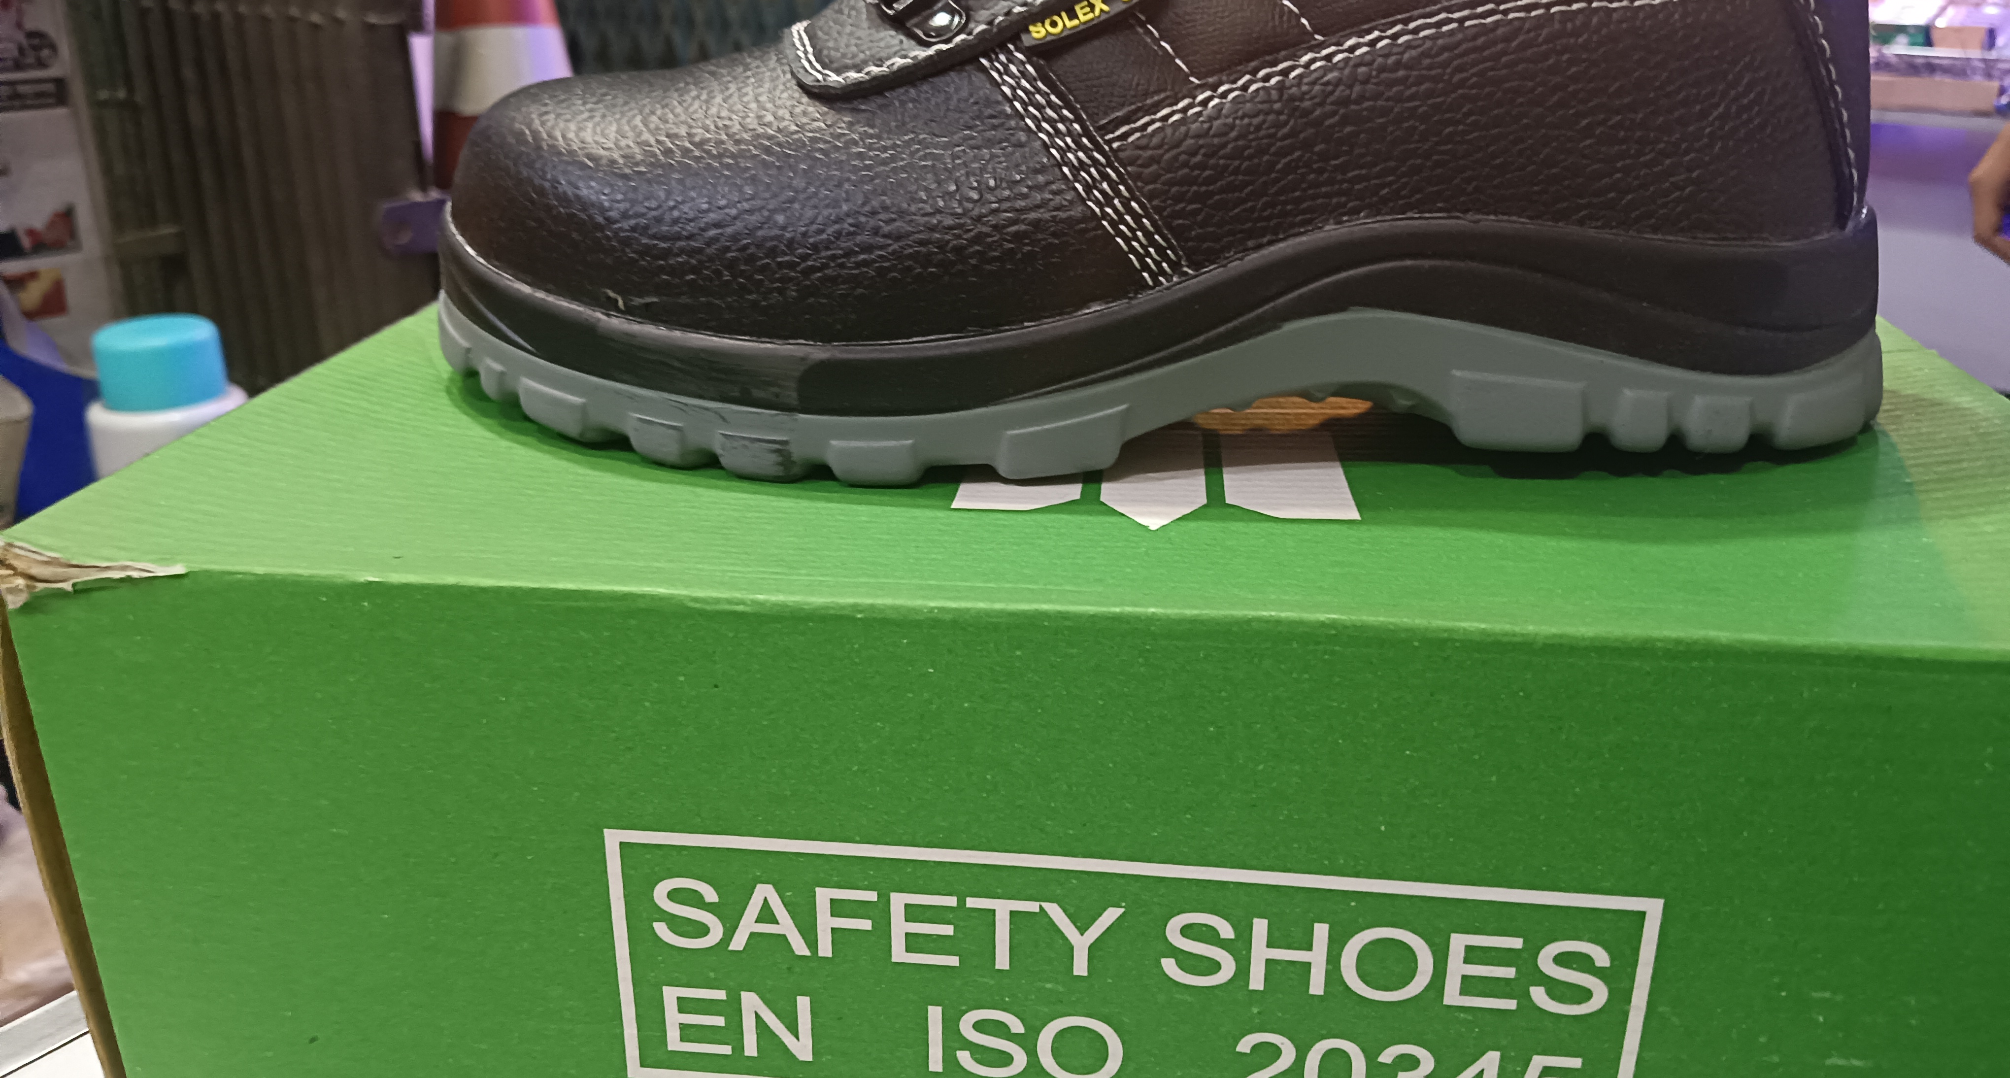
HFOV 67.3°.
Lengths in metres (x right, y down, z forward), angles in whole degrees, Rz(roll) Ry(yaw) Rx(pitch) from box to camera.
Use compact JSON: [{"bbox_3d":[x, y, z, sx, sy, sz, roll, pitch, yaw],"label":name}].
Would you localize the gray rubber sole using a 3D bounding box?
[{"bbox_3d":[0.025,-0.044,0.296,0.288,0.033,0.106,1,23,3],"label":"gray rubber sole"}]

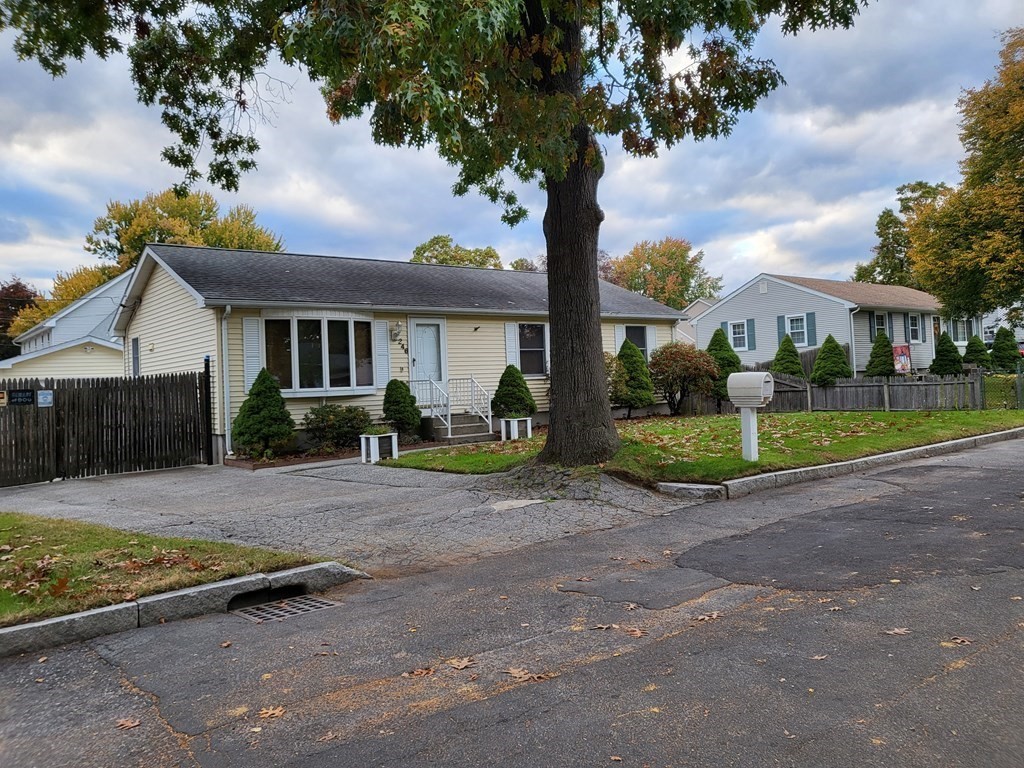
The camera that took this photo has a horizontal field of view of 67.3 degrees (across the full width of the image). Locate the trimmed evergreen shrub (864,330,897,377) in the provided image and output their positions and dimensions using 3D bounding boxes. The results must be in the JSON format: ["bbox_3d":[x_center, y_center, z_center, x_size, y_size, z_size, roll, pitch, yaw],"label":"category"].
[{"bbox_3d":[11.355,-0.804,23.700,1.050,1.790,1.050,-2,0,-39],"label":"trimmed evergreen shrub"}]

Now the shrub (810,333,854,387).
[{"bbox_3d":[10.187,-0.685,24.600,1.380,1.810,1.380,-2,0,-39],"label":"shrub"}]

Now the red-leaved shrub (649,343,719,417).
[{"bbox_3d":[5.017,-0.147,22.304,2.000,2.114,2.000,-3,0,-39],"label":"red-leaved shrub"}]

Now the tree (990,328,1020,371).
[{"bbox_3d":[22.779,-1.544,35.504,1.380,2.223,1.380,-3,0,-39],"label":"tree"}]

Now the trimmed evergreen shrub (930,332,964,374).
[{"bbox_3d":[12.571,-0.781,22.200,1.000,1.480,1.000,-2,0,-39],"label":"trimmed evergreen shrub"}]

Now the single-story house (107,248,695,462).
[{"bbox_3d":[-2.693,-1.006,21.780,14.000,4.820,7.970,-3,0,-39],"label":"single-story house"}]

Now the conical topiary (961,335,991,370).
[{"bbox_3d":[20.854,-1.270,34.503,1.330,1.903,1.330,-3,0,-39],"label":"conical topiary"}]

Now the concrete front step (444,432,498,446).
[{"bbox_3d":[-0.941,1.195,16.705,1.250,0.170,0.320,-3,0,-39],"label":"concrete front step"}]

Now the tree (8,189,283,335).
[{"bbox_3d":[-20.987,-4.716,45.024,15.500,13.457,13.500,-3,0,-39],"label":"tree"}]

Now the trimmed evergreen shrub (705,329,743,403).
[{"bbox_3d":[6.842,-0.429,25.000,1.350,2.751,1.350,-2,0,-39],"label":"trimmed evergreen shrub"}]

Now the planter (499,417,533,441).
[{"bbox_3d":[0.088,0.999,17.212,0.490,0.480,0.490,-2,0,-39],"label":"planter"}]

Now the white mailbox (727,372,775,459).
[{"bbox_3d":[3.421,0.463,11.092,0.310,1.275,0.590,-2,0,-39],"label":"white mailbox"}]

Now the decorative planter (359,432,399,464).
[{"bbox_3d":[-2.401,1.156,13.936,0.530,0.490,0.480,-3,0,-39],"label":"decorative planter"}]

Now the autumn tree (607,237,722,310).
[{"bbox_3d":[10.311,-4.460,52.000,8.000,10.700,8.000,-2,0,-39],"label":"autumn tree"}]

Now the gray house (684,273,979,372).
[{"bbox_3d":[15.791,-2.454,36.523,13.000,4.920,8.030,-3,0,-39],"label":"gray house"}]

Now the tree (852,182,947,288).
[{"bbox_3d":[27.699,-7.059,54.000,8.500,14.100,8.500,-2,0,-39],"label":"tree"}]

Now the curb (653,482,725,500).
[{"bbox_3d":[2.278,1.358,9.808,0.150,0.180,1.000,-2,0,-39],"label":"curb"}]

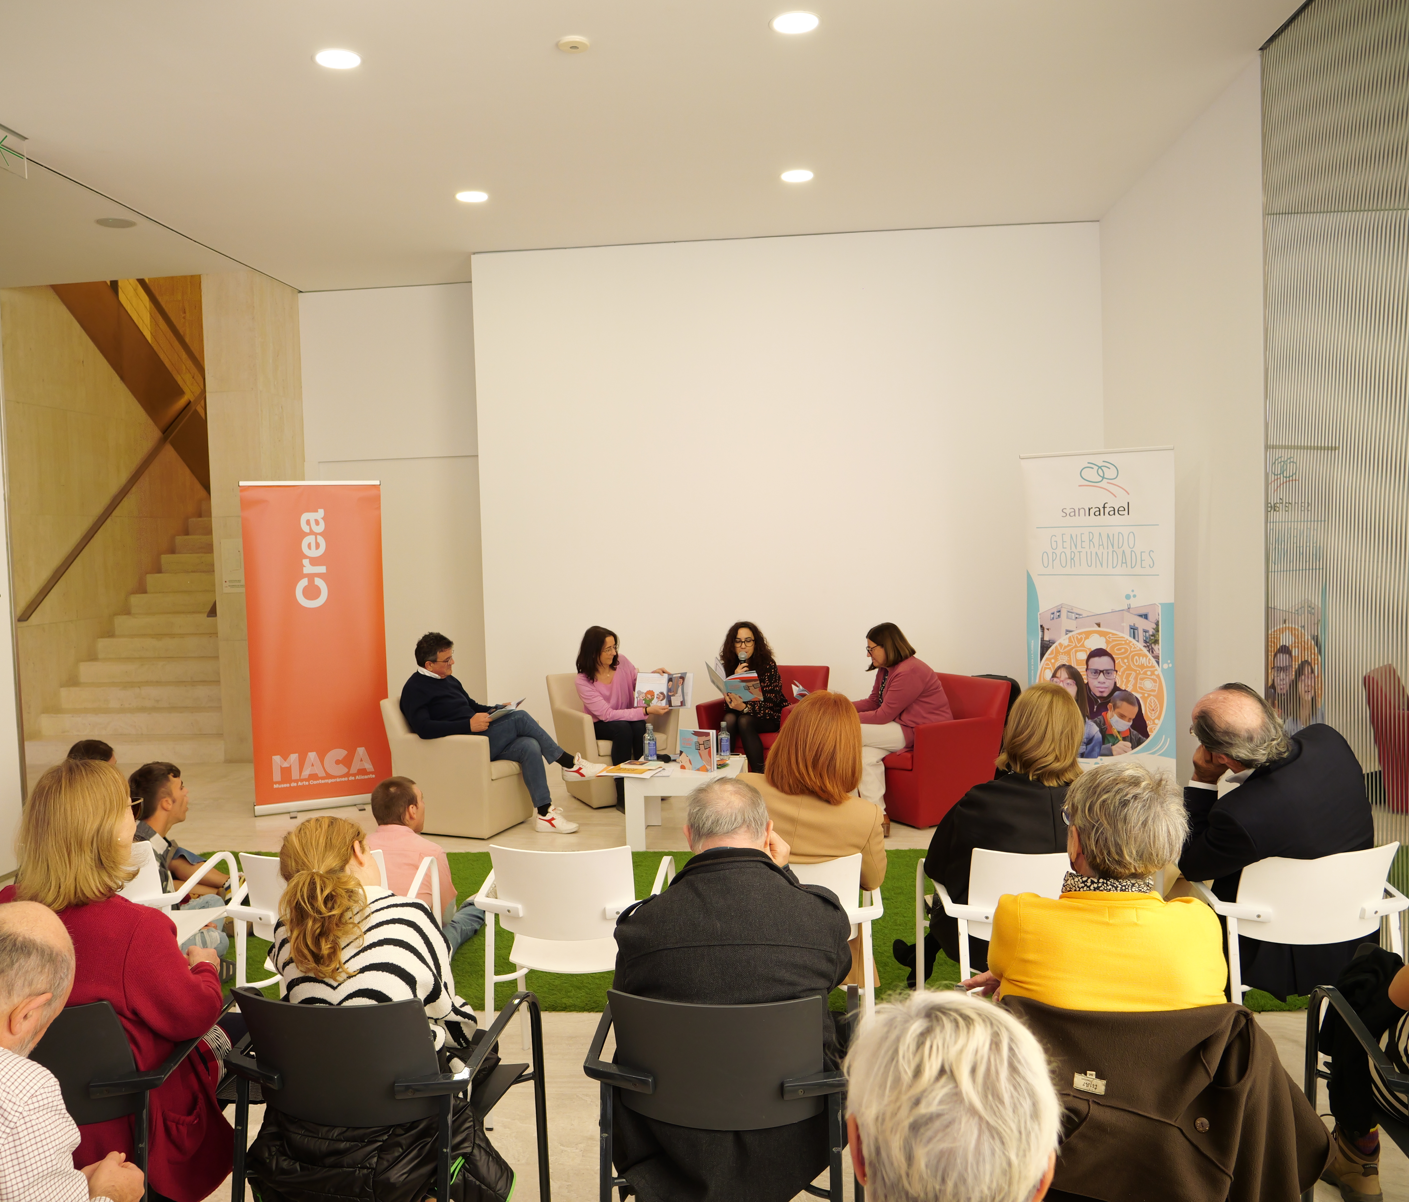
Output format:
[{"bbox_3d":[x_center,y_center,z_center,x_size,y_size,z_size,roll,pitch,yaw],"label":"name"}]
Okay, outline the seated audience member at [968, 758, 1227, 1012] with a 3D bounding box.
[{"bbox_3d":[0.747,0.887,2.321,0.510,1.220,0.780,-1,3,1],"label":"seated audience member"}]

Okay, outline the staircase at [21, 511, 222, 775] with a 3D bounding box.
[{"bbox_3d":[-4.642,0.061,10.673,1.730,2.400,3.300,-1,3,6],"label":"staircase"}]

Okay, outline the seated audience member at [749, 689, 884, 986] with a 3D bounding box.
[{"bbox_3d":[0.321,0.863,3.483,0.520,1.200,0.750,-1,3,1],"label":"seated audience member"}]

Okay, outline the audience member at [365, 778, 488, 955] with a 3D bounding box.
[{"bbox_3d":[-1.115,1.050,4.613,0.500,0.770,0.780,-1,3,10],"label":"audience member"}]

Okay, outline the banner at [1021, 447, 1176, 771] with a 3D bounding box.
[{"bbox_3d":[2.310,0.163,6.517,0.860,2.090,0.140,0,3,28],"label":"banner"}]

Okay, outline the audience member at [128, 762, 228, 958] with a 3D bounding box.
[{"bbox_3d":[-2.056,1.033,4.400,0.600,0.830,0.560,-4,4,-37],"label":"audience member"}]

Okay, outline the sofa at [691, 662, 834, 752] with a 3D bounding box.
[{"bbox_3d":[0.424,0.876,7.535,0.648,0.788,0.689,0,3,27],"label":"sofa"}]

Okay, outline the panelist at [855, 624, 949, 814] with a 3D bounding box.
[{"bbox_3d":[1.096,0.711,6.564,0.860,1.170,0.560,-3,3,-22],"label":"panelist"}]

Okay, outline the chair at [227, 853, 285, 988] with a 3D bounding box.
[{"bbox_3d":[-1.040,1.075,3.296,0.530,0.800,0.540,-2,3,4],"label":"chair"}]

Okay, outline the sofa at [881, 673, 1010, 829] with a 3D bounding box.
[{"bbox_3d":[1.337,0.877,6.793,0.750,0.760,0.750,-3,4,-32],"label":"sofa"}]

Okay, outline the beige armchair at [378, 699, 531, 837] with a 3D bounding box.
[{"bbox_3d":[-1.430,0.933,6.581,0.700,0.770,0.640,-1,3,22],"label":"beige armchair"}]

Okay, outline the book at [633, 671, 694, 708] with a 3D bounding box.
[{"bbox_3d":[-0.249,0.548,6.800,0.370,0.220,0.100,-1,-7,5],"label":"book"}]

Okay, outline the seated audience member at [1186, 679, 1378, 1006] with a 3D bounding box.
[{"bbox_3d":[1.515,0.799,3.262,0.600,1.200,0.860,-2,3,-4],"label":"seated audience member"}]

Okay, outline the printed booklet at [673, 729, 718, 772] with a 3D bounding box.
[{"bbox_3d":[-0.046,0.831,6.183,0.205,0.235,0.070,0,3,26],"label":"printed booklet"}]

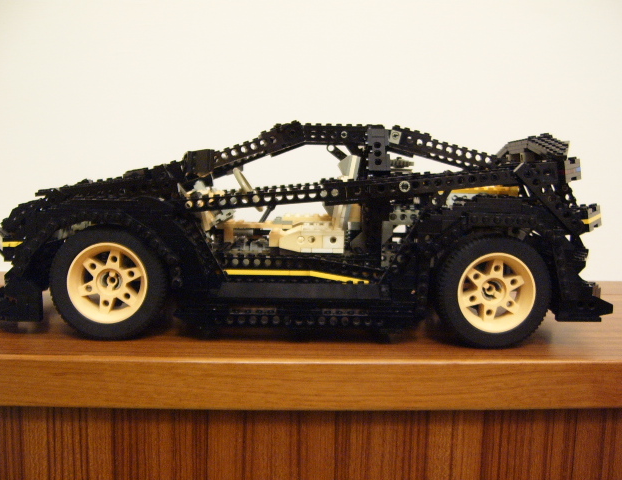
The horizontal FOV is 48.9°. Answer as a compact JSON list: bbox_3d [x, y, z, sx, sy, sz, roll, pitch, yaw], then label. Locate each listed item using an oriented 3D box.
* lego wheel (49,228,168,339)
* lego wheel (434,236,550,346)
[{"bbox_3d":[-0.141,0.029,0.487,0.082,0.082,0.036,1,6,-2],"label":"lego wheel"},{"bbox_3d":[0.130,0.036,0.495,0.082,0.082,0.036,1,6,-2],"label":"lego wheel"}]

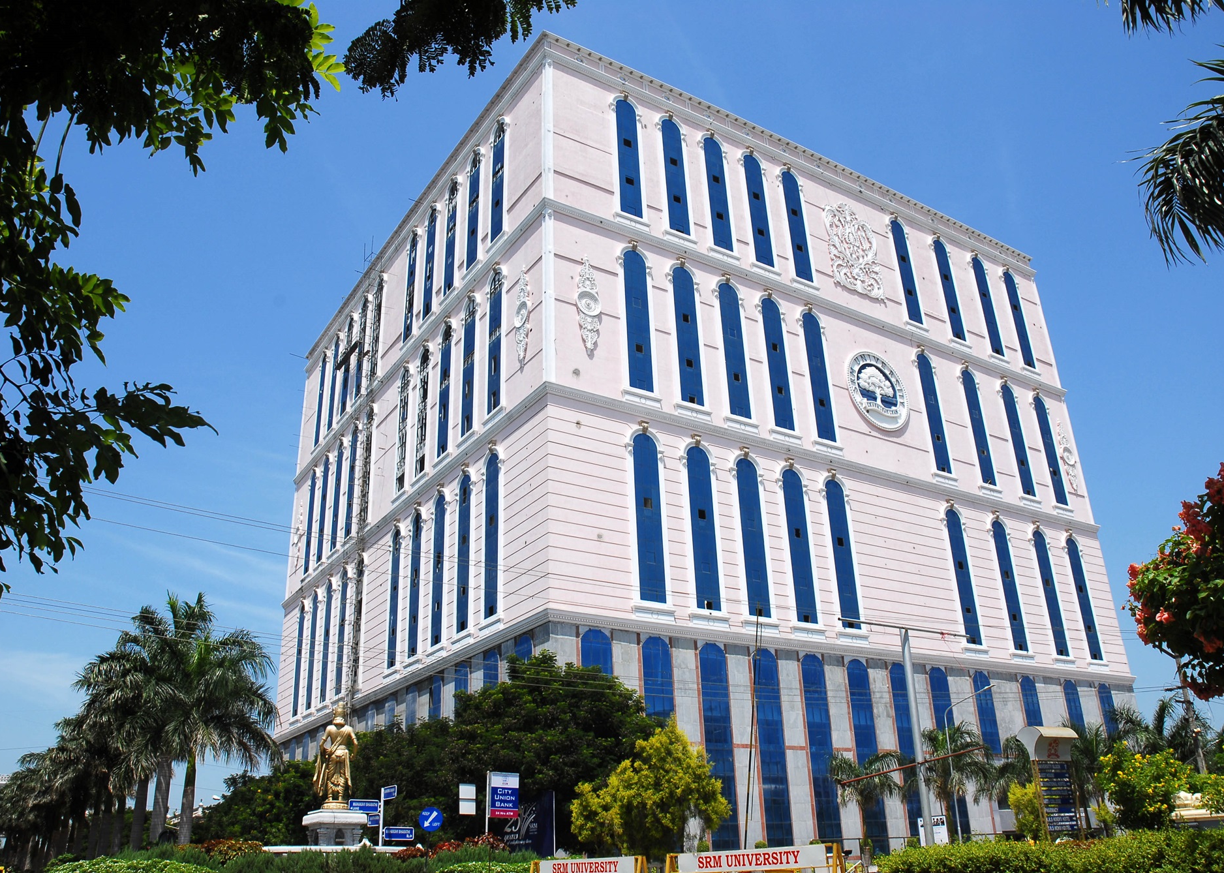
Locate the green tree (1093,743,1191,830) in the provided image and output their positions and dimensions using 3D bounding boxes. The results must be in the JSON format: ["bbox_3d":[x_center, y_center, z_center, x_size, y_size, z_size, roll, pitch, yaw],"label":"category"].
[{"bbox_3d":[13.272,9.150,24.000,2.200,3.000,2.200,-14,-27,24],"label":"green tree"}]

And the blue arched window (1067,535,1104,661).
[{"bbox_3d":[40.758,13.943,84.756,1.870,10.945,0.300,13,-28,-31],"label":"blue arched window"}]

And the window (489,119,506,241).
[{"bbox_3d":[-8.717,-19.757,74.519,0.300,10.725,1.870,13,-28,-31],"label":"window"}]

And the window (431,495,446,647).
[{"bbox_3d":[-11.680,8.911,66.700,0.300,10.560,1.840,13,-29,-30],"label":"window"}]

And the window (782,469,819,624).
[{"bbox_3d":[12.846,7.367,67.353,1.870,10.945,0.300,13,-28,-31],"label":"window"}]

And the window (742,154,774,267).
[{"bbox_3d":[11.861,-18.806,80.178,2.000,11.000,0.250,13,-29,-30],"label":"window"}]

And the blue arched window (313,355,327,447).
[{"bbox_3d":[-30.616,-3.933,103.210,0.300,9.730,1.840,13,-29,-30],"label":"blue arched window"}]

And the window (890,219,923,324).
[{"bbox_3d":[26.325,-15.027,87.853,1.870,10.725,0.300,13,-28,-31],"label":"window"}]

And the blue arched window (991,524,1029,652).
[{"bbox_3d":[30.623,11.444,75.711,1.840,10.380,0.300,13,-29,-30],"label":"blue arched window"}]

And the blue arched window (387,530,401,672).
[{"bbox_3d":[-17.066,12.480,76.906,0.250,11.000,2.000,13,-29,-30],"label":"blue arched window"}]

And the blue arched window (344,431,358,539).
[{"bbox_3d":[-24.414,4.113,91.814,0.300,10.510,1.880,13,-29,-31],"label":"blue arched window"}]

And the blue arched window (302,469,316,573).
[{"bbox_3d":[-31.505,8.684,102.331,0.250,11.000,2.000,13,-29,-30],"label":"blue arched window"}]

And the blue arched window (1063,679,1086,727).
[{"bbox_3d":[35.049,21.290,74.079,1.840,5.830,0.300,13,-29,-30],"label":"blue arched window"}]

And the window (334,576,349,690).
[{"bbox_3d":[-23.523,17.042,85.412,0.300,10.520,1.880,13,-29,-31],"label":"window"}]

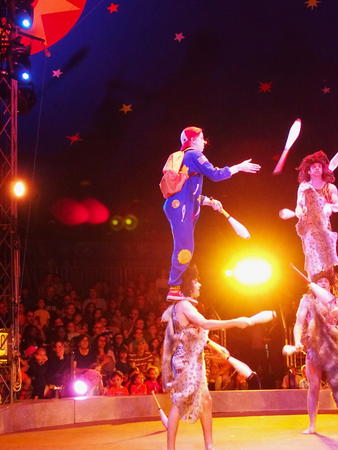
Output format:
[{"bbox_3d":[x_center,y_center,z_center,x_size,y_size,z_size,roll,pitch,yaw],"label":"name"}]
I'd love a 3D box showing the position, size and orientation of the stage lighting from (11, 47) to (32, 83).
[{"bbox_3d":[-1.982,-2.158,8.800,0.280,0.450,0.300,0,0,-27],"label":"stage lighting"}]

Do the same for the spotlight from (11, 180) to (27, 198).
[{"bbox_3d":[-2.000,-0.475,8.700,0.190,0.240,0.250,0,9,-15],"label":"spotlight"}]

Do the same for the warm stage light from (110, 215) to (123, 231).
[{"bbox_3d":[-1.130,-0.054,14.000,0.280,0.330,0.320,0,6,-6],"label":"warm stage light"}]

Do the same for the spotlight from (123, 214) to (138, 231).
[{"bbox_3d":[-0.829,-0.054,14.000,0.330,0.340,0.340,0,6,-6],"label":"spotlight"}]

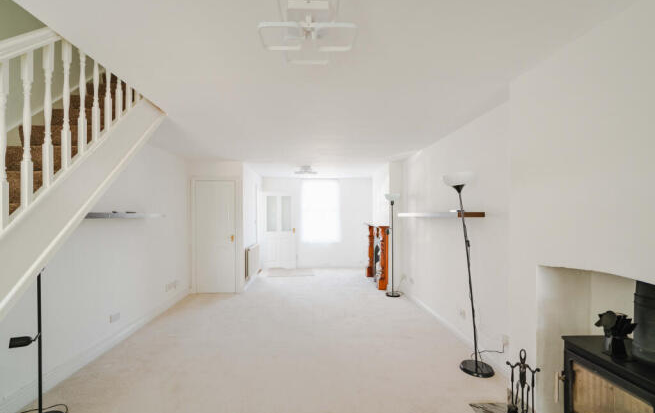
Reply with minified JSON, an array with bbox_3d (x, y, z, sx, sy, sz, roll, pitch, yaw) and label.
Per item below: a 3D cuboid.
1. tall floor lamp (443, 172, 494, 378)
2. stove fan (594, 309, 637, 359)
[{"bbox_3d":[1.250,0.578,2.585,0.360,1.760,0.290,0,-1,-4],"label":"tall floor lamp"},{"bbox_3d":[1.450,0.638,1.465,0.110,0.230,0.170,0,-1,-7],"label":"stove fan"}]

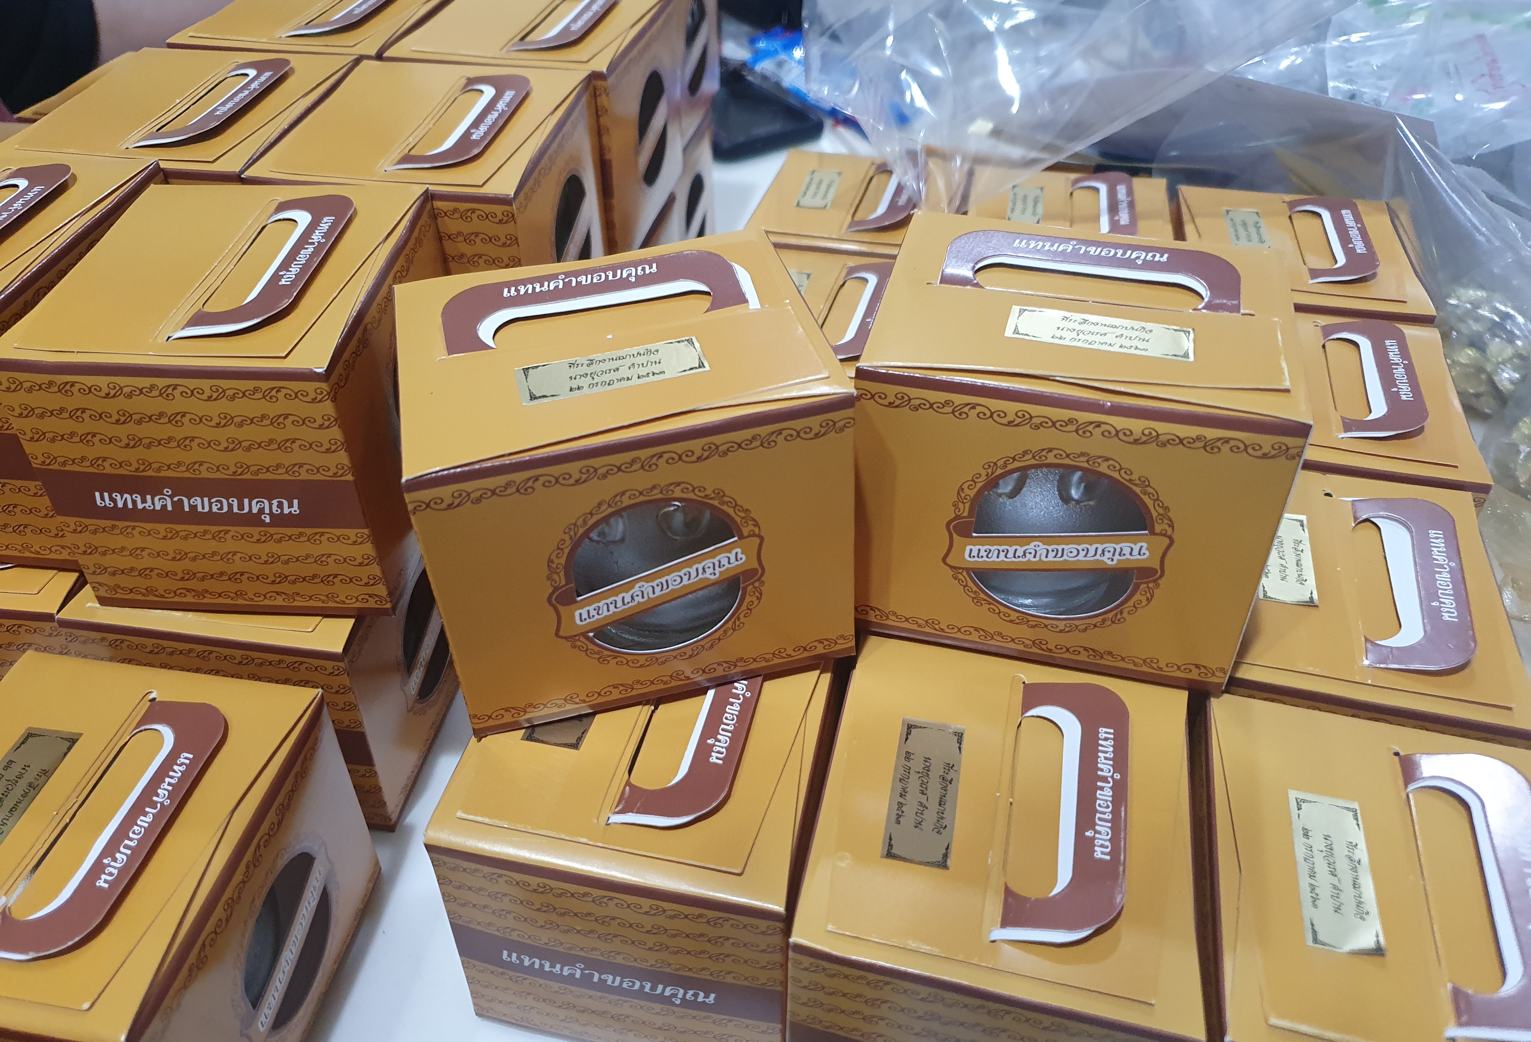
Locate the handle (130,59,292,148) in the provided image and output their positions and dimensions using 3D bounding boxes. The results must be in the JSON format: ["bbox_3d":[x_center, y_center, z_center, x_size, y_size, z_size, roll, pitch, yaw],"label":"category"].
[{"bbox_3d":[-0.208,-0.161,0.437,0.030,0.005,0.084,-3,41,12],"label":"handle"}]

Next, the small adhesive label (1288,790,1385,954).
[{"bbox_3d":[0.157,0.095,0.316,0.019,0.002,0.051,9,39,12],"label":"small adhesive label"}]

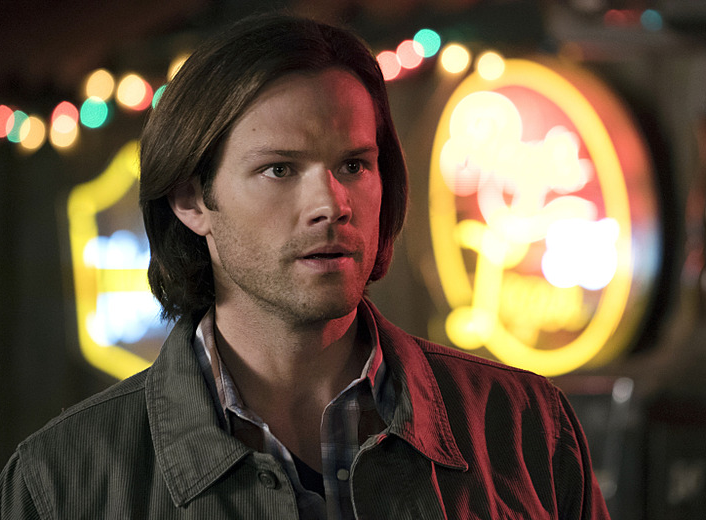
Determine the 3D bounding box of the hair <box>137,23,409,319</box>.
[{"bbox_3d":[-0.066,-0.075,3.580,0.210,0.250,0.230,-1,3,-27],"label":"hair"}]

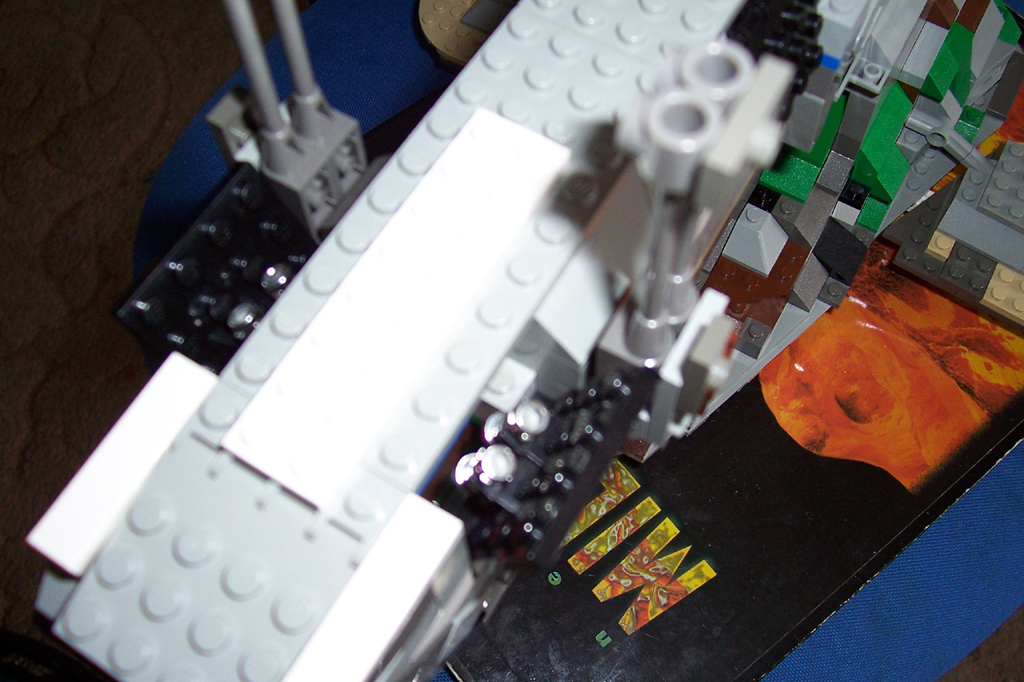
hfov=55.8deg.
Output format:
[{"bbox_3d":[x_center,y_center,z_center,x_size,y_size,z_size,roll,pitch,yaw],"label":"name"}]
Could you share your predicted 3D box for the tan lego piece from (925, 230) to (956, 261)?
[{"bbox_3d":[0.154,-0.034,0.345,0.008,0.005,0.008,27,70,12],"label":"tan lego piece"}]

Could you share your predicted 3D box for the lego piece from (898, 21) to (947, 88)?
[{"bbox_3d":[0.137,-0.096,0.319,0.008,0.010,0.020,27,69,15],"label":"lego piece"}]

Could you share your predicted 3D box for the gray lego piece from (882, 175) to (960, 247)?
[{"bbox_3d":[0.151,-0.050,0.355,0.016,0.005,0.041,27,70,12],"label":"gray lego piece"}]

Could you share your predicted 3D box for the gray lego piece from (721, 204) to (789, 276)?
[{"bbox_3d":[0.077,-0.032,0.304,0.016,0.011,0.016,27,69,15],"label":"gray lego piece"}]

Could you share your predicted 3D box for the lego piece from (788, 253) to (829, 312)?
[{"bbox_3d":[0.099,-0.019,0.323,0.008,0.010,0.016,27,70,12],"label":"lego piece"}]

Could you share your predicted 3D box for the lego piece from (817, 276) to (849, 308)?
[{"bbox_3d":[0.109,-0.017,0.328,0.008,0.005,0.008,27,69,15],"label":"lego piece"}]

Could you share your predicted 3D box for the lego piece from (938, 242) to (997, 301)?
[{"bbox_3d":[0.159,-0.024,0.336,0.016,0.005,0.016,29,70,16],"label":"lego piece"}]

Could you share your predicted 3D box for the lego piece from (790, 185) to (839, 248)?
[{"bbox_3d":[0.096,-0.040,0.308,0.008,0.010,0.016,27,70,12],"label":"lego piece"}]

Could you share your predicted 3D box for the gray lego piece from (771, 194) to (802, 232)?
[{"bbox_3d":[0.087,-0.040,0.308,0.009,0.011,0.009,27,70,12],"label":"gray lego piece"}]

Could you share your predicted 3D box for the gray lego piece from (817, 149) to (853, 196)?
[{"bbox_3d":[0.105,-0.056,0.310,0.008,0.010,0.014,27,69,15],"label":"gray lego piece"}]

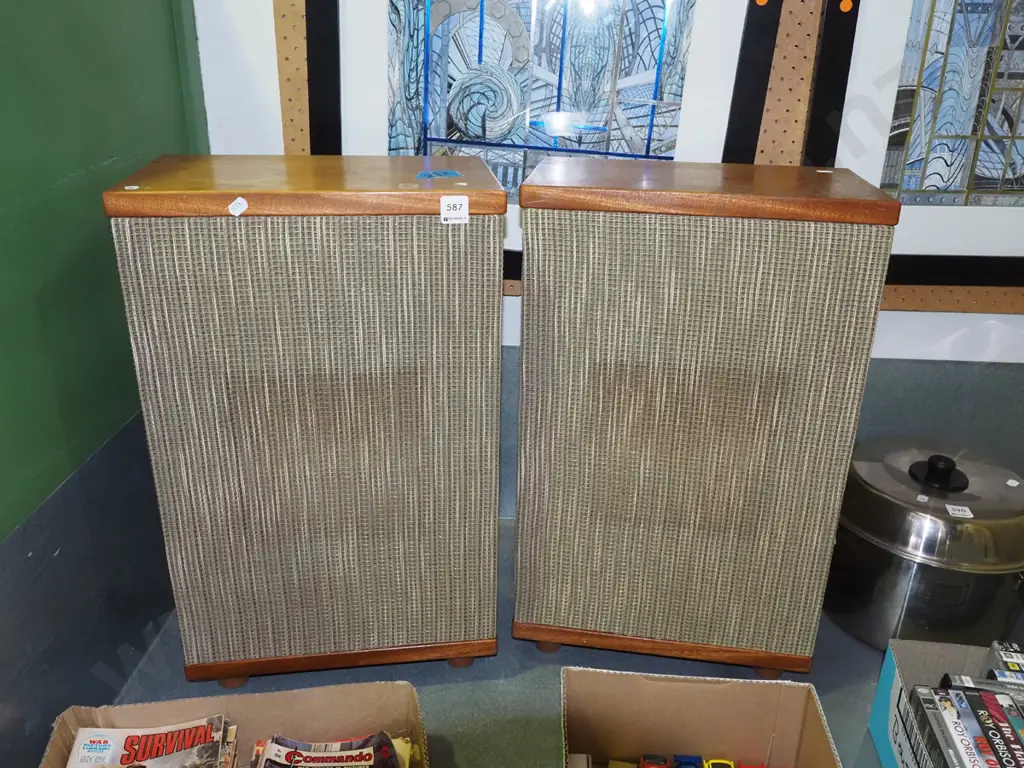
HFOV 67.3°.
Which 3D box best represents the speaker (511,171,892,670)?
[{"bbox_3d":[0.193,0.042,0.921,0.350,0.564,0.214,4,23,8],"label":"speaker"}]

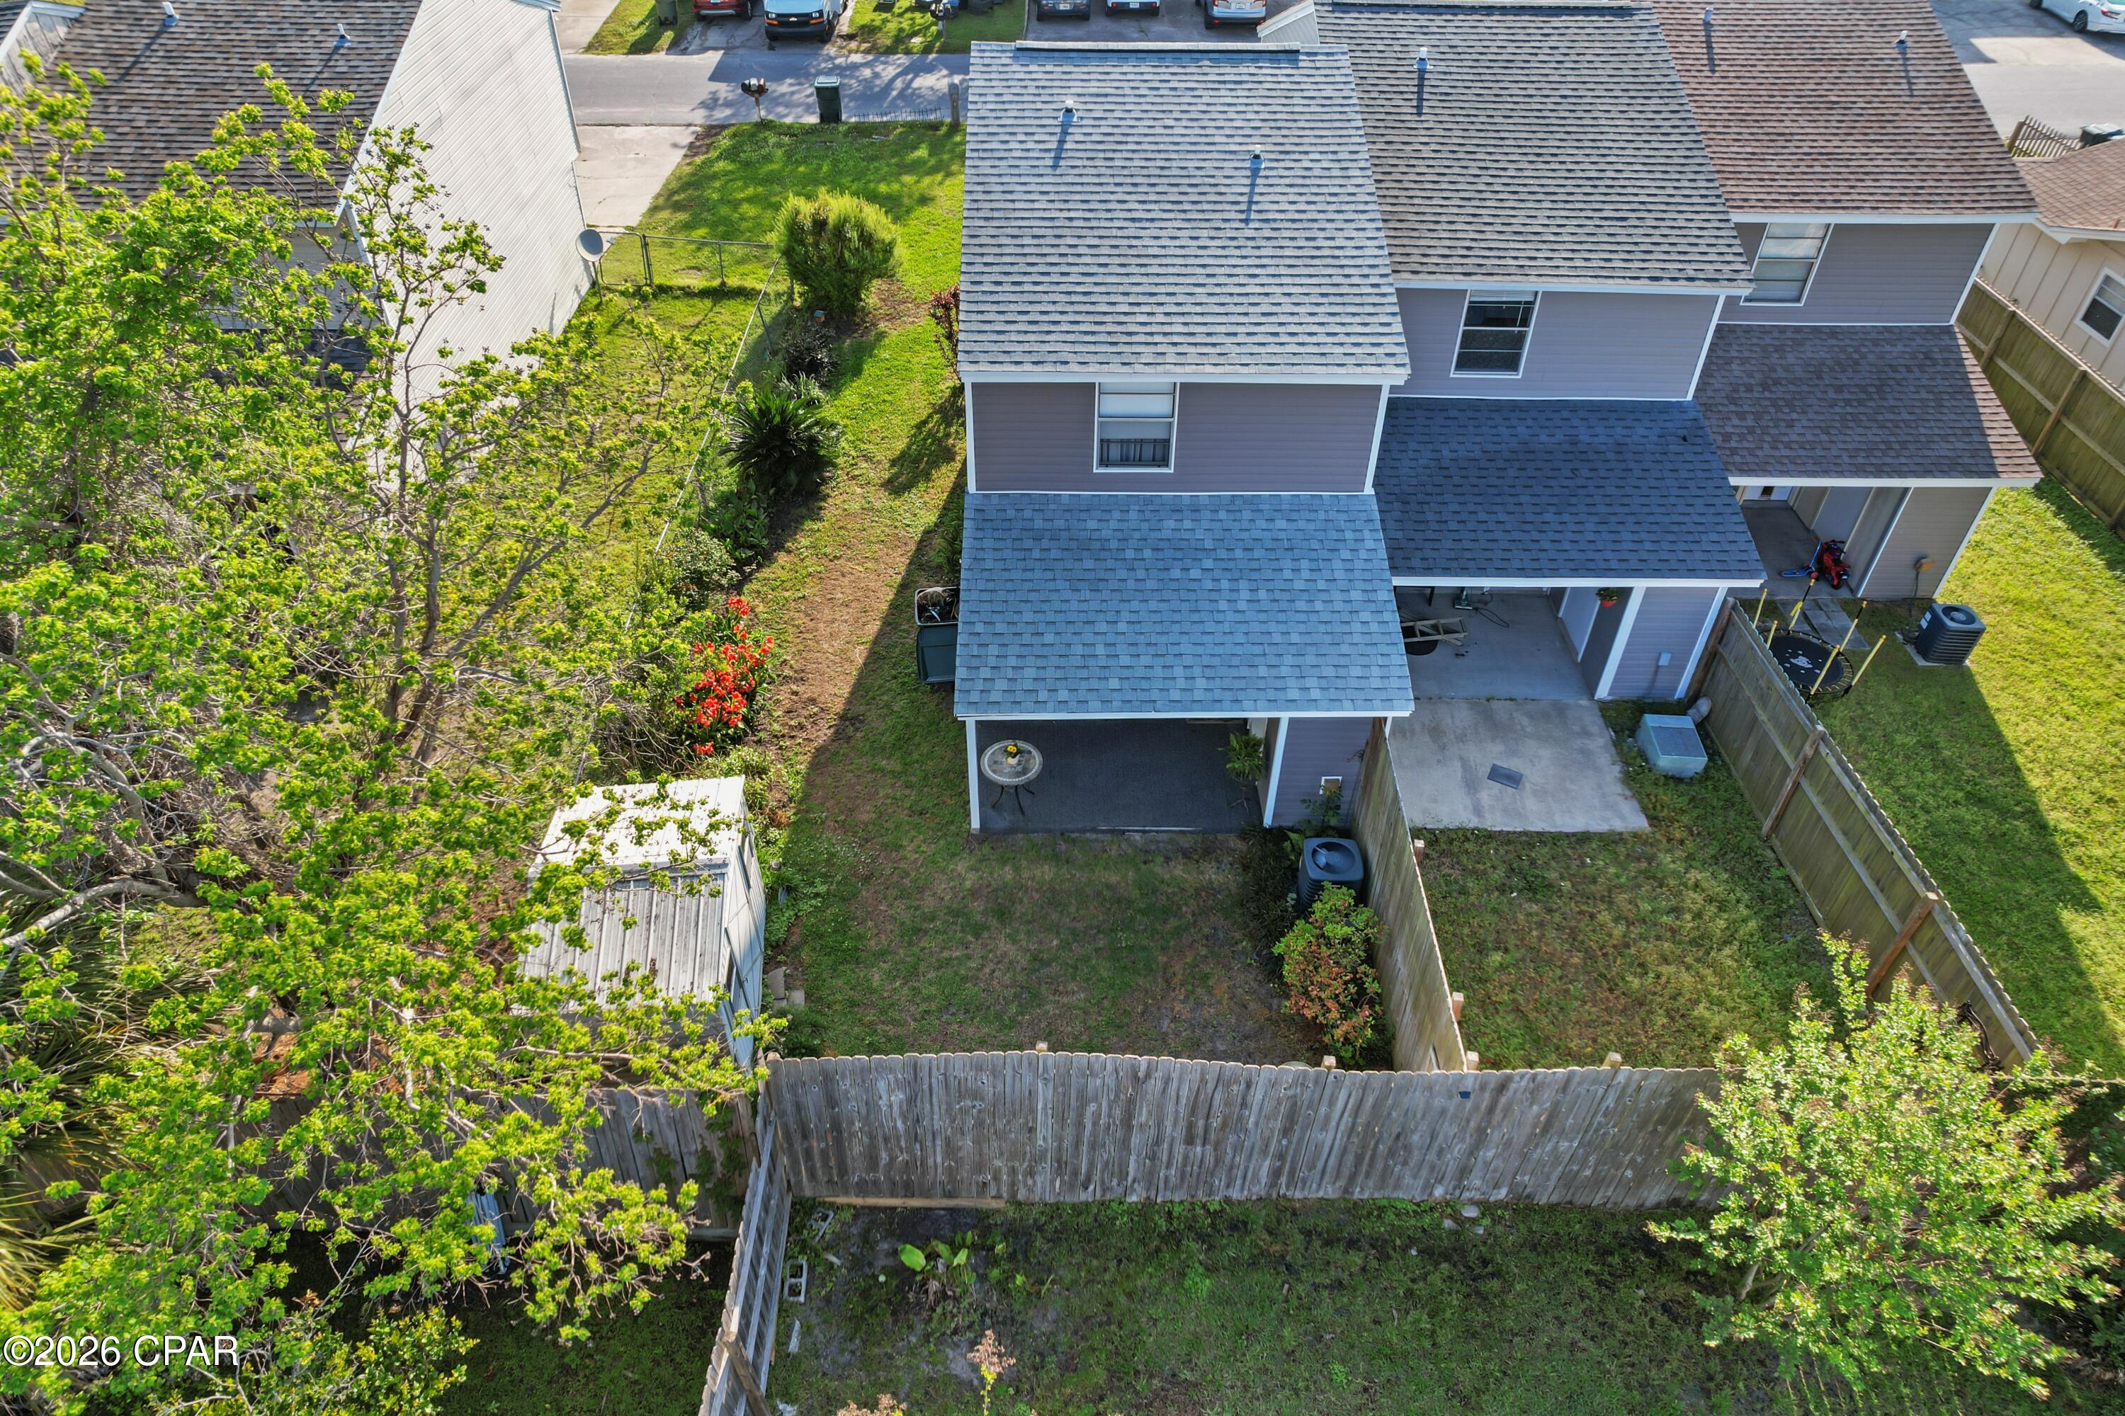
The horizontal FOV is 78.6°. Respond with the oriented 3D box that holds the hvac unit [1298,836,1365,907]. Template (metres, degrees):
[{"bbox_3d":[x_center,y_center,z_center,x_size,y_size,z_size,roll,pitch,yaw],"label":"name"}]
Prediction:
[{"bbox_3d":[2.923,1.912,14.221,0.600,0.720,0.600,0,40,-1],"label":"hvac unit"}]

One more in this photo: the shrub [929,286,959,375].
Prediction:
[{"bbox_3d":[-1.799,-6.787,23.671,1.250,1.800,1.250,0,40,-1],"label":"shrub"}]

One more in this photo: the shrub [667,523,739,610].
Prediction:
[{"bbox_3d":[-5.138,-2.003,18.567,0.980,1.000,1.150,0,40,-1],"label":"shrub"}]

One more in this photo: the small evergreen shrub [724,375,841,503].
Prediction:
[{"bbox_3d":[-4.448,-4.267,20.723,1.800,1.700,1.950,0,40,-1],"label":"small evergreen shrub"}]

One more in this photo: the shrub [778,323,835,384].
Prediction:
[{"bbox_3d":[-4.722,-6.517,23.962,1.080,0.970,1.200,0,40,-1],"label":"shrub"}]

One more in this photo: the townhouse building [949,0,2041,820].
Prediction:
[{"bbox_3d":[5.849,-6.353,19.240,14.200,6.950,17.200,0,40,-1],"label":"townhouse building"}]

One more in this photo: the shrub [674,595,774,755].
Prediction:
[{"bbox_3d":[-4.313,-0.350,16.767,1.250,0.800,2.300,0,40,-1],"label":"shrub"}]

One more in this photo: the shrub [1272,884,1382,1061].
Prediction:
[{"bbox_3d":[2.583,2.618,12.694,1.000,1.600,1.350,0,40,-1],"label":"shrub"}]

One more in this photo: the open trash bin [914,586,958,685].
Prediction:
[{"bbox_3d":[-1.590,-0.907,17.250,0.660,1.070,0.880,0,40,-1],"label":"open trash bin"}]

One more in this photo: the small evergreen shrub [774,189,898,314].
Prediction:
[{"bbox_3d":[-4.502,-9.093,26.071,2.450,2.200,2.450,0,40,-1],"label":"small evergreen shrub"}]

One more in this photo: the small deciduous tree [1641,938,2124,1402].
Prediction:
[{"bbox_3d":[6.275,3.714,10.268,2.800,3.400,2.900,0,40,-1],"label":"small deciduous tree"}]

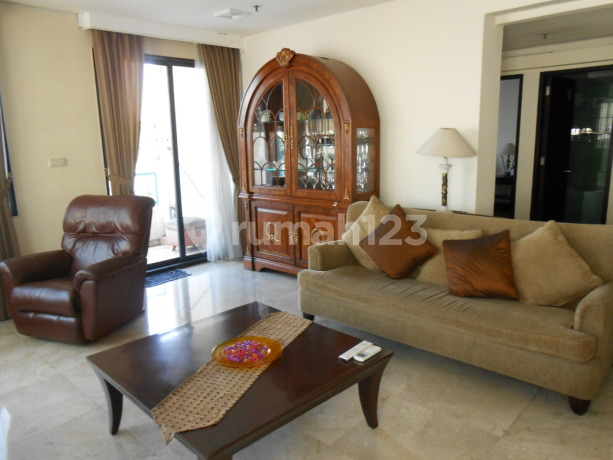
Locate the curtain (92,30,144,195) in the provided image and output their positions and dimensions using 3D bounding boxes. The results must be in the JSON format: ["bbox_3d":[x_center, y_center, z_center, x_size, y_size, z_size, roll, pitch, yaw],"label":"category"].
[{"bbox_3d":[-1.823,-0.712,4.859,0.140,2.580,0.540,8,15,42],"label":"curtain"}]

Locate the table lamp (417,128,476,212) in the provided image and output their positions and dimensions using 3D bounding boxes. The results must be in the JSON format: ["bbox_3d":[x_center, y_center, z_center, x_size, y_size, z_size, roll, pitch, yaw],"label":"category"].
[{"bbox_3d":[1.136,-0.473,3.737,0.480,0.690,0.480,8,15,42],"label":"table lamp"}]

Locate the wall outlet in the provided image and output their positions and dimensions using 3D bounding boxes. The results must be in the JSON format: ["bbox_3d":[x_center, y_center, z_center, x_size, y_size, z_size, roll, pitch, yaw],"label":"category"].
[{"bbox_3d":[-2.364,-0.635,4.413,0.012,0.080,0.150,8,15,42],"label":"wall outlet"}]

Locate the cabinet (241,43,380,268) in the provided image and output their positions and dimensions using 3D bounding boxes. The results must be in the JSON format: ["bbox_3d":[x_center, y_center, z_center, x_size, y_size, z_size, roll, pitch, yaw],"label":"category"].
[{"bbox_3d":[-0.022,-0.625,4.834,1.630,2.320,0.450,8,15,42],"label":"cabinet"}]

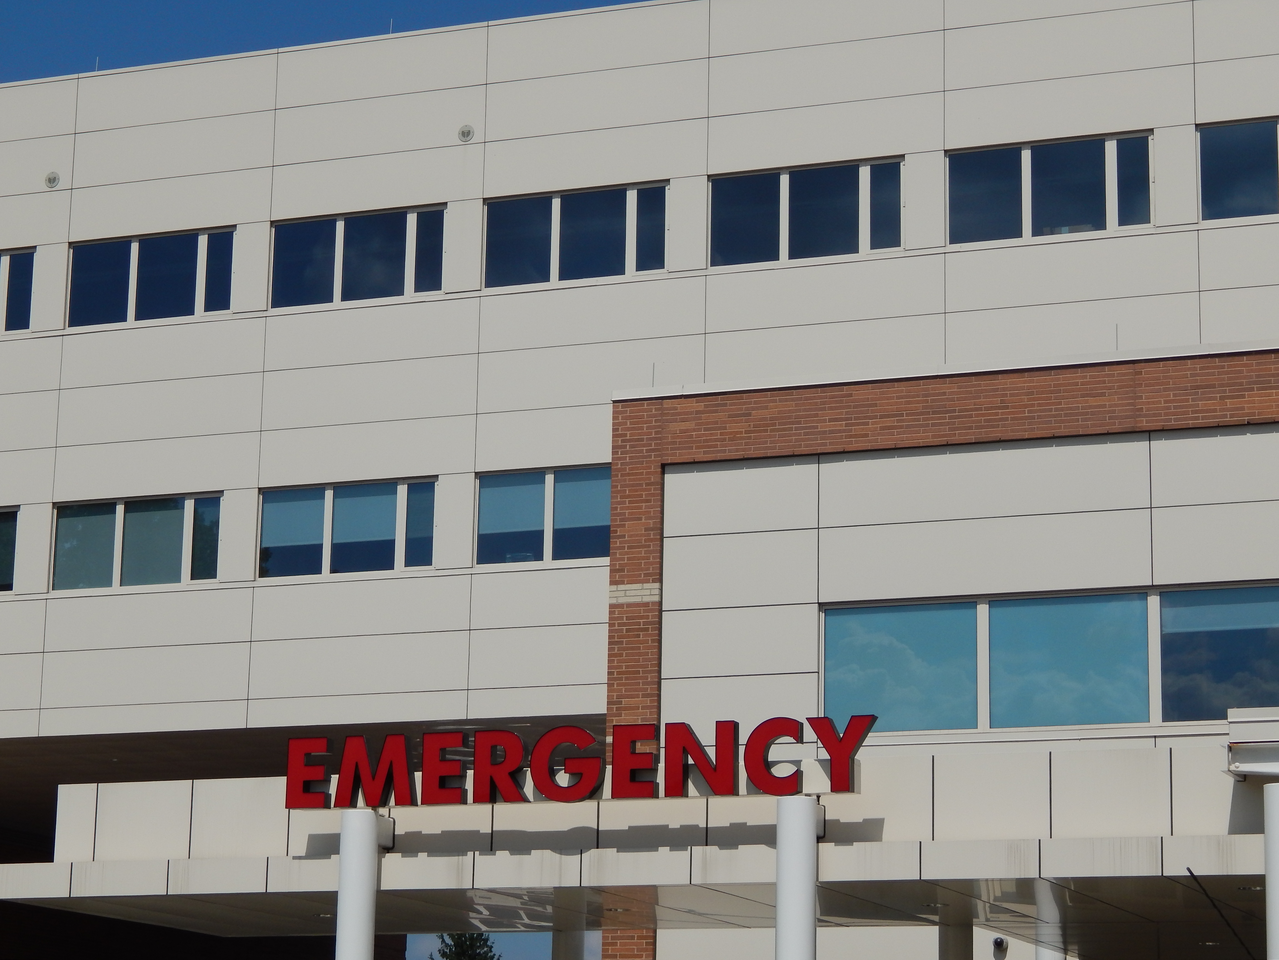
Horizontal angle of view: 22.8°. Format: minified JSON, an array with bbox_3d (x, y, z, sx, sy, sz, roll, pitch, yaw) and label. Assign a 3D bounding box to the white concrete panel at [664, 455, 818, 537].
[{"bbox_3d":[1.191,0.204,36.785,1.840,0.829,0.100,-4,-14,21],"label":"white concrete panel"}]

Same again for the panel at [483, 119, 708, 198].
[{"bbox_3d":[-0.682,-5.043,50.132,3.790,0.925,0.120,-4,-14,21],"label":"panel"}]

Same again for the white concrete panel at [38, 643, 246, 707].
[{"bbox_3d":[-7.955,3.169,51.258,3.820,0.932,0.100,-4,-14,21],"label":"white concrete panel"}]

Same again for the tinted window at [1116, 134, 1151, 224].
[{"bbox_3d":[7.337,-4.418,47.179,0.503,1.347,0.080,-4,-14,21],"label":"tinted window"}]

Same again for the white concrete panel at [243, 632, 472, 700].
[{"bbox_3d":[-4.393,2.922,49.898,3.822,0.932,0.100,-4,-14,21],"label":"white concrete panel"}]

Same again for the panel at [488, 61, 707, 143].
[{"bbox_3d":[-0.665,-5.980,50.347,3.790,0.975,0.120,-4,-14,21],"label":"panel"}]

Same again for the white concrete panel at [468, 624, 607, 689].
[{"bbox_3d":[-0.845,2.678,48.729,3.838,0.937,0.100,-4,-14,21],"label":"white concrete panel"}]

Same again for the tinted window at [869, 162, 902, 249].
[{"bbox_3d":[3.752,-4.148,48.208,0.504,1.345,0.100,-4,-14,21],"label":"tinted window"}]

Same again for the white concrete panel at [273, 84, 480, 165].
[{"bbox_3d":[-4.256,-5.768,52.089,3.789,0.963,0.100,-4,-14,21],"label":"white concrete panel"}]

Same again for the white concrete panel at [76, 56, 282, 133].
[{"bbox_3d":[-7.550,-6.289,51.939,3.698,0.941,0.100,-4,-14,21],"label":"white concrete panel"}]

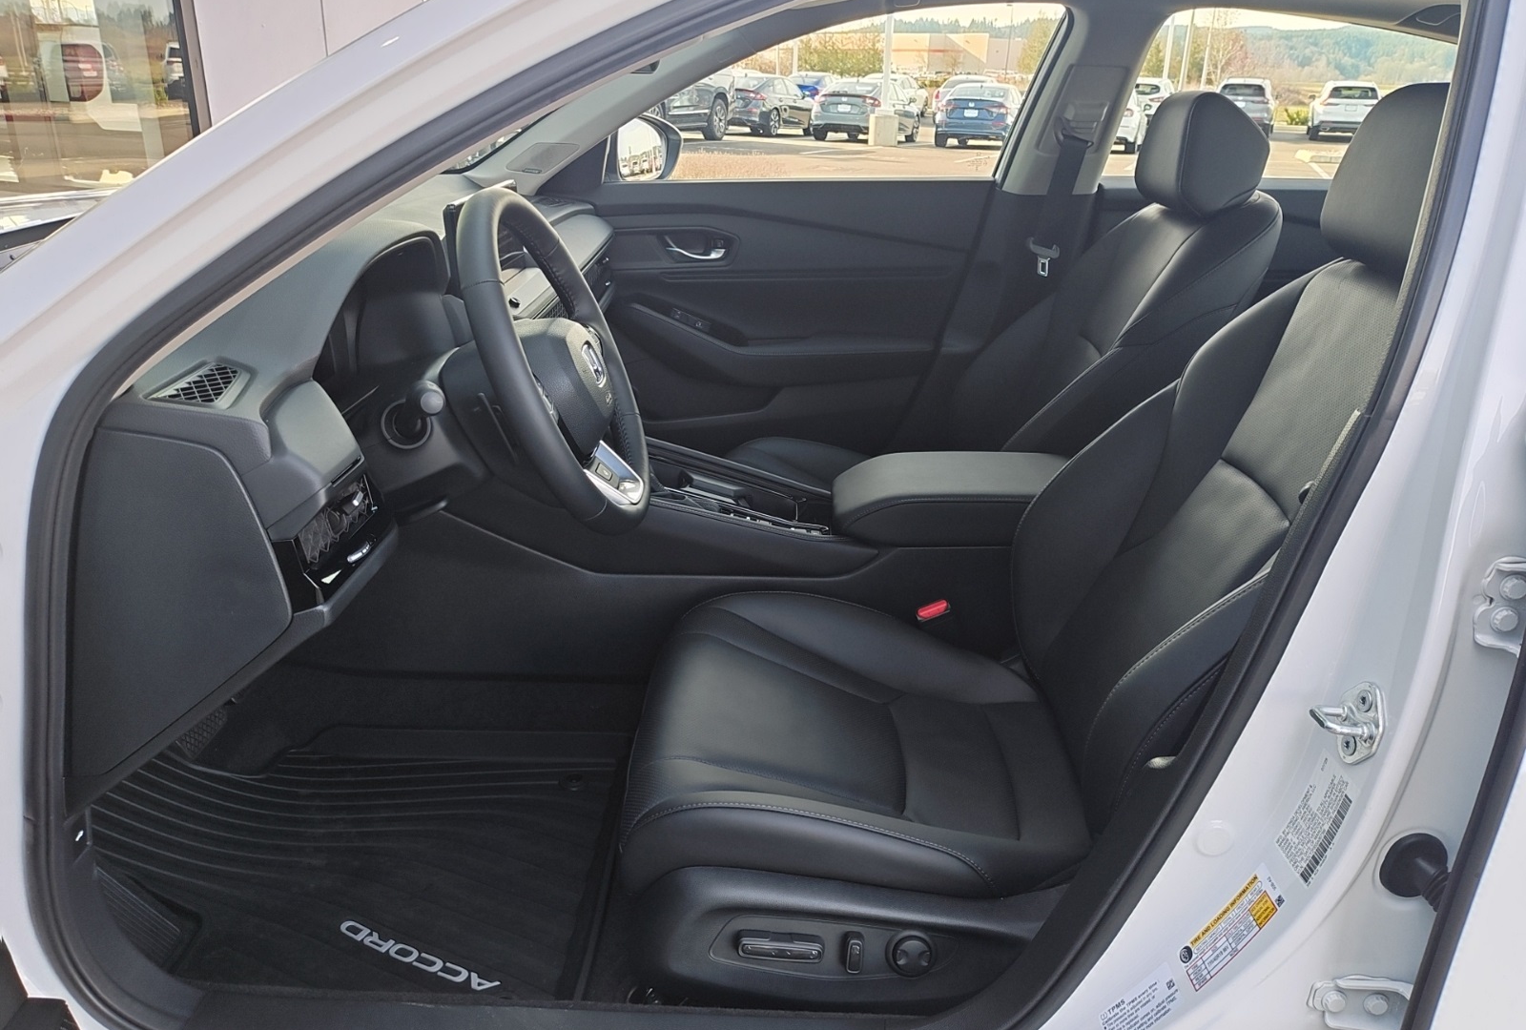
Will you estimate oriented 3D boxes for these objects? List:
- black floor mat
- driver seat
[{"bbox_3d":[-0.556,0.421,1.438,0.720,0.080,0.500,2,21,2],"label":"black floor mat"},{"bbox_3d":[0.280,0.033,1.196,0.870,0.950,0.550,2,21,2],"label":"driver seat"}]

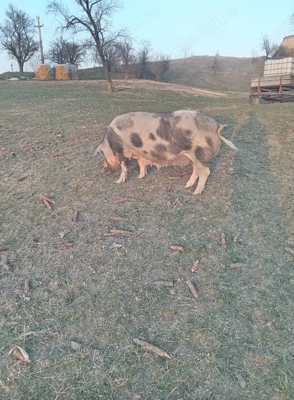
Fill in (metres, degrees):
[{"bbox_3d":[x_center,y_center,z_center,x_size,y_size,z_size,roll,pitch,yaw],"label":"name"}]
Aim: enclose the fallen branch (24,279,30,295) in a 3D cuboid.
[{"bbox_3d":[-0.701,0.506,1.688,0.037,0.034,0.118,-8,24,-19],"label":"fallen branch"}]

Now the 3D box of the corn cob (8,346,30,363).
[{"bbox_3d":[-0.658,0.799,1.492,0.157,0.050,0.070,13,26,29],"label":"corn cob"}]

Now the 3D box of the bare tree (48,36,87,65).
[{"bbox_3d":[-7.065,-13.005,26.000,3.420,3.469,3.078,-1,17,0],"label":"bare tree"}]

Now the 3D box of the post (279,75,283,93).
[{"bbox_3d":[6.006,-5.157,12.900,0.110,0.710,0.090,11,24,26],"label":"post"}]

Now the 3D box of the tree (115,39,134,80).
[{"bbox_3d":[-1.904,-12.158,25.000,1.471,3.687,1.471,-1,17,0],"label":"tree"}]

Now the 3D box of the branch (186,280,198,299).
[{"bbox_3d":[0.309,0.609,1.966,0.033,0.033,0.161,-5,23,-12],"label":"branch"}]

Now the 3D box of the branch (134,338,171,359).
[{"bbox_3d":[0.027,0.791,1.532,0.230,0.034,0.034,13,26,28],"label":"branch"}]

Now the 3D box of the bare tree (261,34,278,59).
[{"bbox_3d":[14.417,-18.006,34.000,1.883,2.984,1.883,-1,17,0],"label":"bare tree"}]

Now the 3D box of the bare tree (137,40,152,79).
[{"bbox_3d":[-0.251,-15.992,33.000,1.600,4.000,1.600,-1,22,0],"label":"bare tree"}]

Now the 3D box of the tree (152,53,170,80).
[{"bbox_3d":[1.168,-11.552,25.000,1.558,2.458,1.558,-1,17,0],"label":"tree"}]

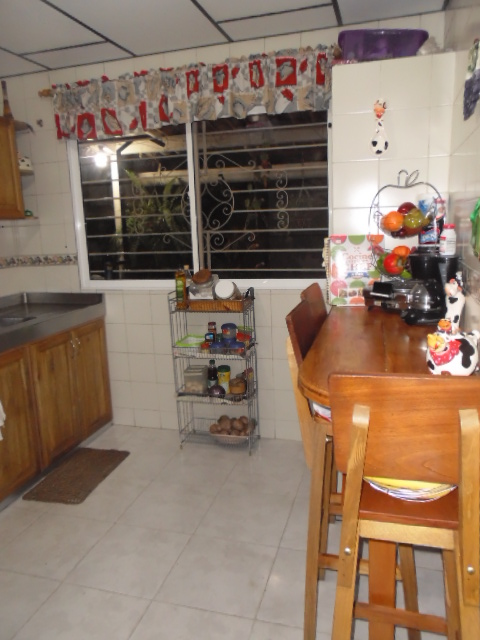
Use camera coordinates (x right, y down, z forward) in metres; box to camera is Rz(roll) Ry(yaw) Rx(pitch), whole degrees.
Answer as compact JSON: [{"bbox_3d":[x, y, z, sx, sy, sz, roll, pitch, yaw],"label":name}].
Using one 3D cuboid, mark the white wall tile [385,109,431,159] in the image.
[{"bbox_3d":[0.719,-0.812,2.102,0.200,0.200,0.010,1,12,17],"label":"white wall tile"}]

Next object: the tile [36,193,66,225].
[{"bbox_3d":[-1.273,-0.746,3.252,0.203,0.203,0.010,1,11,16],"label":"tile"}]

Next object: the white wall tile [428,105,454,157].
[{"bbox_3d":[0.848,-0.797,2.032,0.088,0.203,0.010,1,11,16],"label":"white wall tile"}]

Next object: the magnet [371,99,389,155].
[{"bbox_3d":[0.610,-0.838,2.087,0.078,0.235,0.030,1,12,17],"label":"magnet"}]

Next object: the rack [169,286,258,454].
[{"bbox_3d":[-0.140,0.306,2.950,0.475,0.980,0.245,1,12,17],"label":"rack"}]

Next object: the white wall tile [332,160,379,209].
[{"bbox_3d":[0.527,-0.614,2.184,0.203,0.203,0.010,1,12,17],"label":"white wall tile"}]

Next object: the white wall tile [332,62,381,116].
[{"bbox_3d":[0.515,-1.016,2.121,0.200,0.200,0.010,1,12,17],"label":"white wall tile"}]

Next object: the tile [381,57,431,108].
[{"bbox_3d":[0.700,-0.999,2.035,0.203,0.203,0.010,1,11,16],"label":"tile"}]

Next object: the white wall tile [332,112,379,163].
[{"bbox_3d":[0.519,-0.813,2.143,0.203,0.204,0.010,1,12,17],"label":"white wall tile"}]

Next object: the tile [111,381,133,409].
[{"bbox_3d":[-0.841,0.517,3.370,0.199,0.197,0.010,1,12,17],"label":"tile"}]

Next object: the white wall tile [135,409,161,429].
[{"bbox_3d":[-0.641,0.680,3.343,0.206,0.127,0.010,1,12,17],"label":"white wall tile"}]

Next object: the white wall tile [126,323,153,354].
[{"bbox_3d":[-0.670,0.130,3.252,0.203,0.203,0.010,1,11,16],"label":"white wall tile"}]

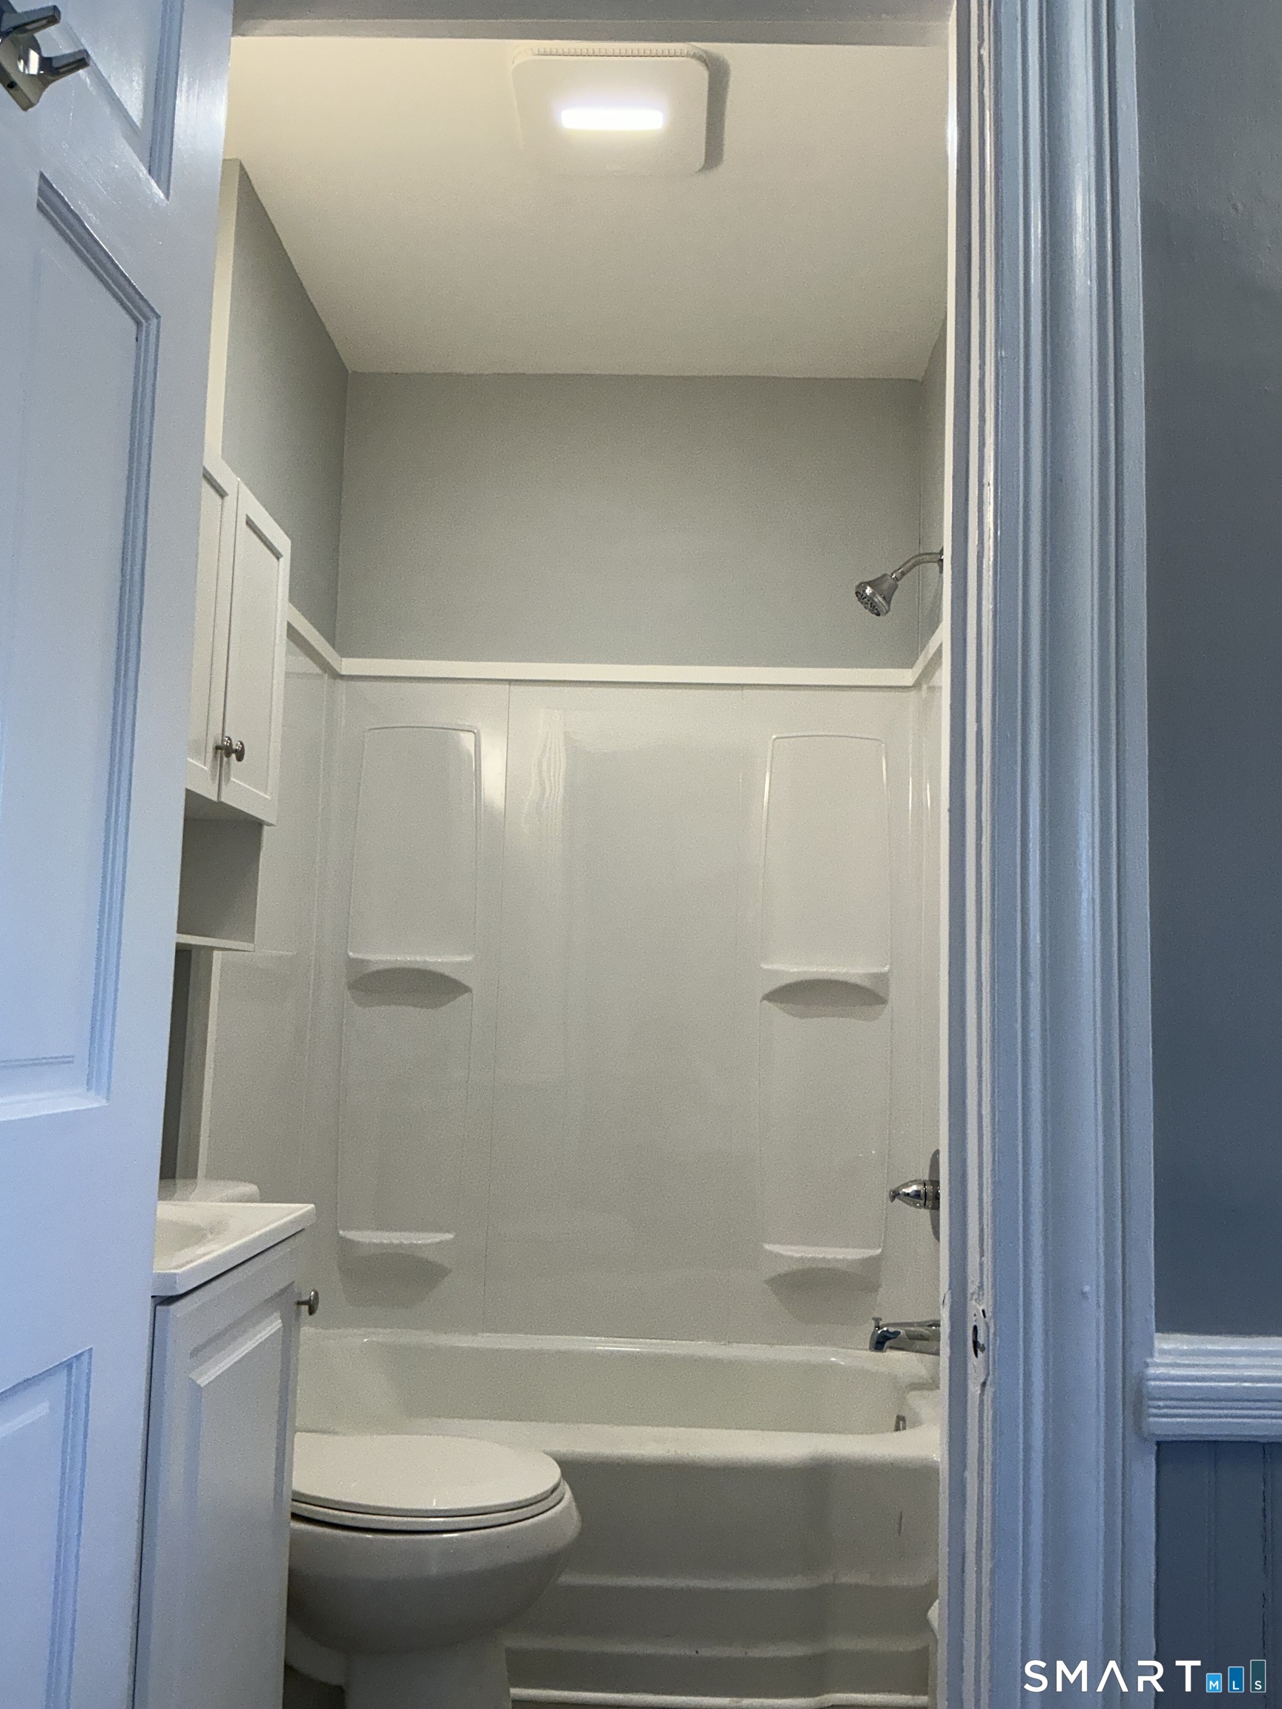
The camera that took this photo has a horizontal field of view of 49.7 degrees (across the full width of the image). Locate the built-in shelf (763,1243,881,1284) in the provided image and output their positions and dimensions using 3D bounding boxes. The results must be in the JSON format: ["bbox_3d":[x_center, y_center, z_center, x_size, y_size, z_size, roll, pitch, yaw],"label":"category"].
[{"bbox_3d":[0.387,0.877,2.915,0.260,0.084,0.088,1,-7,2],"label":"built-in shelf"}]

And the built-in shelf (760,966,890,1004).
[{"bbox_3d":[0.402,0.279,2.987,0.284,0.078,0.088,1,-7,2],"label":"built-in shelf"}]

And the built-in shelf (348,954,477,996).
[{"bbox_3d":[-0.511,0.257,3.018,0.284,0.080,0.088,1,-7,2],"label":"built-in shelf"}]

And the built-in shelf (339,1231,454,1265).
[{"bbox_3d":[-0.531,0.851,2.946,0.255,0.075,0.088,1,-7,2],"label":"built-in shelf"}]

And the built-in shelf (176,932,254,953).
[{"bbox_3d":[-0.723,0.116,1.978,0.170,0.017,0.530,1,-7,2],"label":"built-in shelf"}]

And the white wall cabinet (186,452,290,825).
[{"bbox_3d":[-0.701,-0.324,2.031,0.200,0.482,0.550,1,-7,2],"label":"white wall cabinet"}]

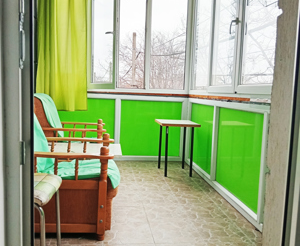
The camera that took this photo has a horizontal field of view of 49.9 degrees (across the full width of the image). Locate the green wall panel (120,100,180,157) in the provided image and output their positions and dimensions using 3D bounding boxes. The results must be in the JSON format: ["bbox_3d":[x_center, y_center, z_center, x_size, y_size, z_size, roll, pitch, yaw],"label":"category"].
[{"bbox_3d":[0.015,0.086,4.566,0.860,0.785,0.030,1,6,-8],"label":"green wall panel"}]

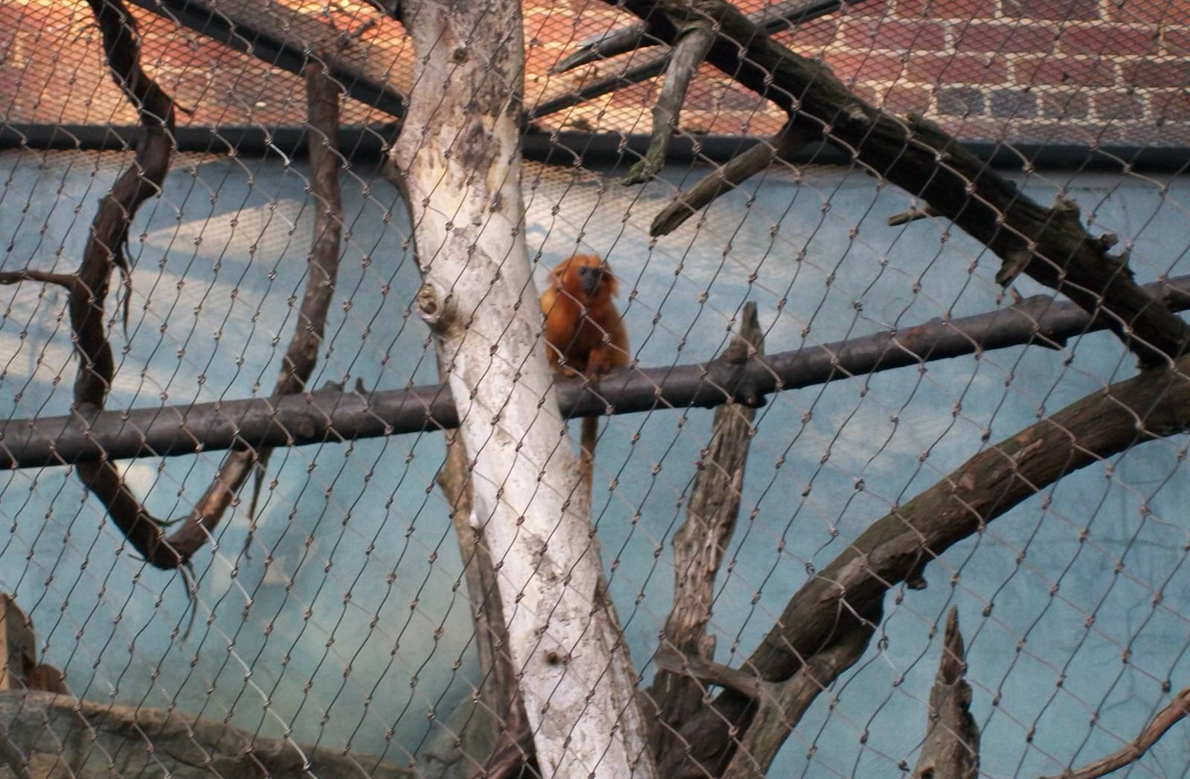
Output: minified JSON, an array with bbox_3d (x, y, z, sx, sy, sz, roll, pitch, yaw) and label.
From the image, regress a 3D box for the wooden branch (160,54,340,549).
[{"bbox_3d":[-0.549,-0.119,6.450,0.159,0.903,0.130,17,-7,0],"label":"wooden branch"}]

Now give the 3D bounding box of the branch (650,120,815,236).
[{"bbox_3d":[0.225,-0.340,5.990,0.332,0.055,0.055,-32,1,-22],"label":"branch"}]

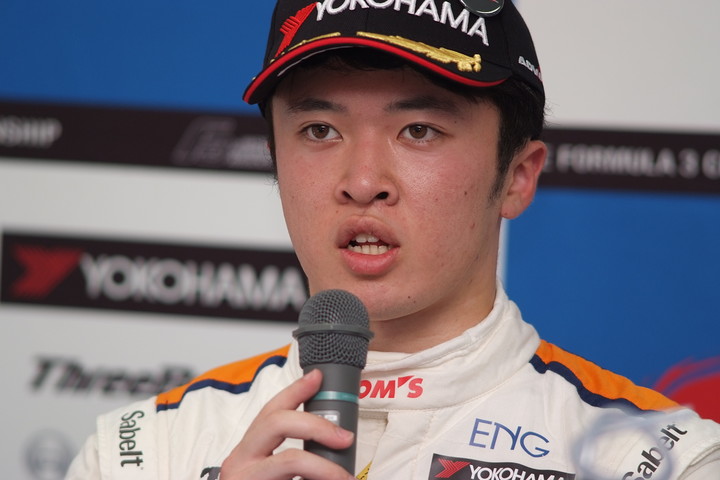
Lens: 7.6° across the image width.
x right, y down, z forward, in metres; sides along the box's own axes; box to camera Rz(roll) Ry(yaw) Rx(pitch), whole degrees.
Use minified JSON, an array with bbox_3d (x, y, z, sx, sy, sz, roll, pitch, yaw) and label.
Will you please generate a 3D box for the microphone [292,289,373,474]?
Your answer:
[{"bbox_3d":[-0.019,0.148,3.285,0.050,0.240,0.050,2,10,0],"label":"microphone"}]

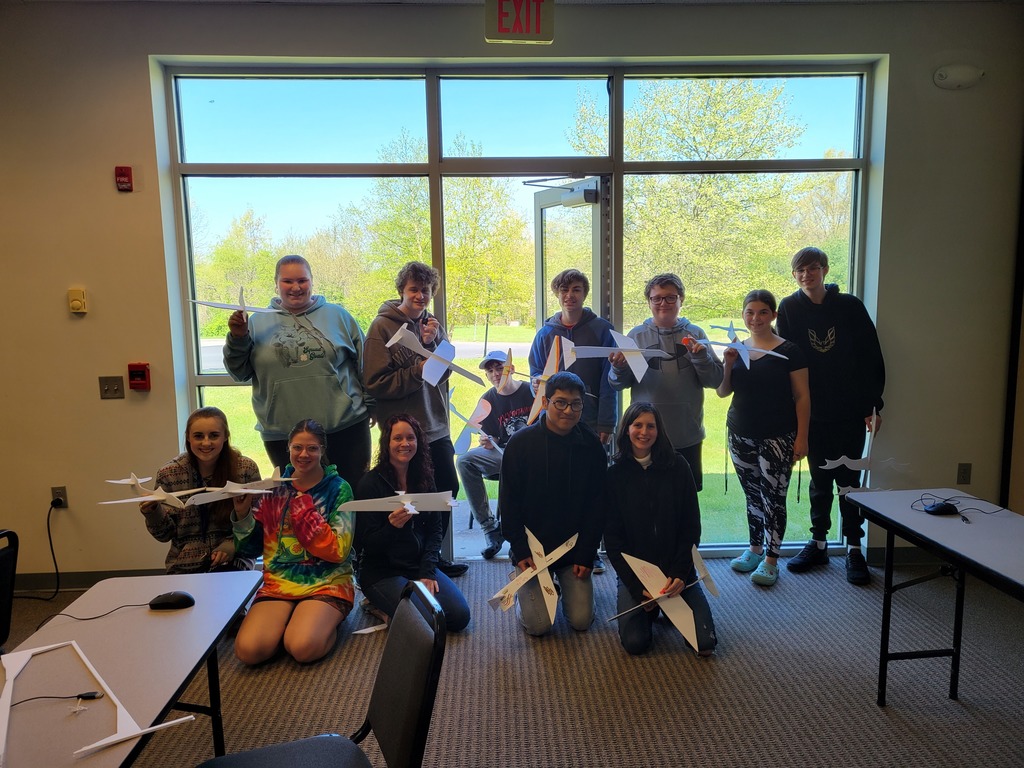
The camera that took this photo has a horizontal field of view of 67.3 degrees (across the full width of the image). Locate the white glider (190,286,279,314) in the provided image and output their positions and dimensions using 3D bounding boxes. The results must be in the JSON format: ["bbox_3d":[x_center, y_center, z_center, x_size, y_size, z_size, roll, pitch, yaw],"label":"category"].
[{"bbox_3d":[-1.262,-0.369,3.550,0.450,0.110,0.420,7,12,-20],"label":"white glider"}]

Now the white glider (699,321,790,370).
[{"bbox_3d":[1.110,-0.176,3.720,0.460,0.110,0.440,12,19,-18],"label":"white glider"}]

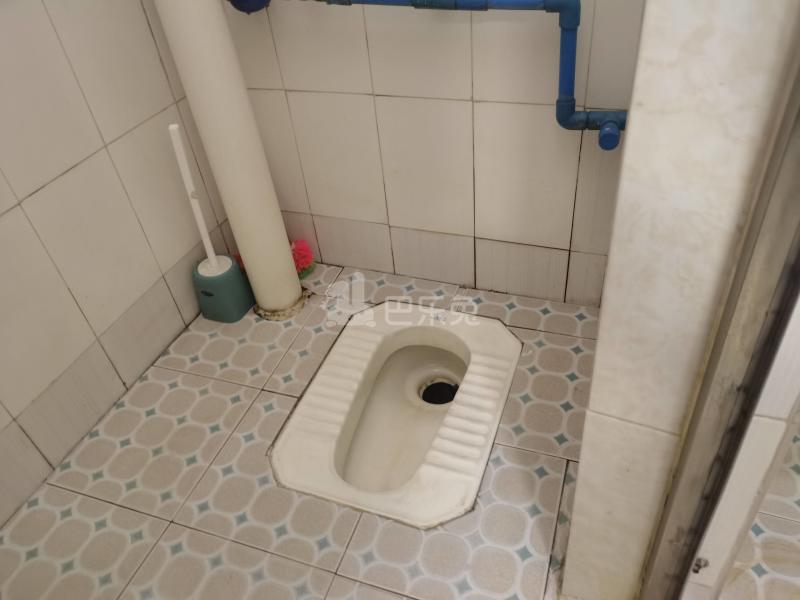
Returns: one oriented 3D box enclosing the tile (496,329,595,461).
[{"bbox_3d":[0.259,0.166,1.193,0.204,0.010,0.304,9,42,18],"label":"tile"}]

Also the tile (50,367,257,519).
[{"bbox_3d":[-0.455,0.258,1.186,0.272,0.010,0.300,9,42,18],"label":"tile"}]

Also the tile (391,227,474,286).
[{"bbox_3d":[0.077,-0.100,1.420,0.198,0.140,0.010,10,42,19],"label":"tile"}]

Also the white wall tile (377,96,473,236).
[{"bbox_3d":[0.058,-0.269,1.281,0.200,0.304,0.010,10,43,19],"label":"white wall tile"}]

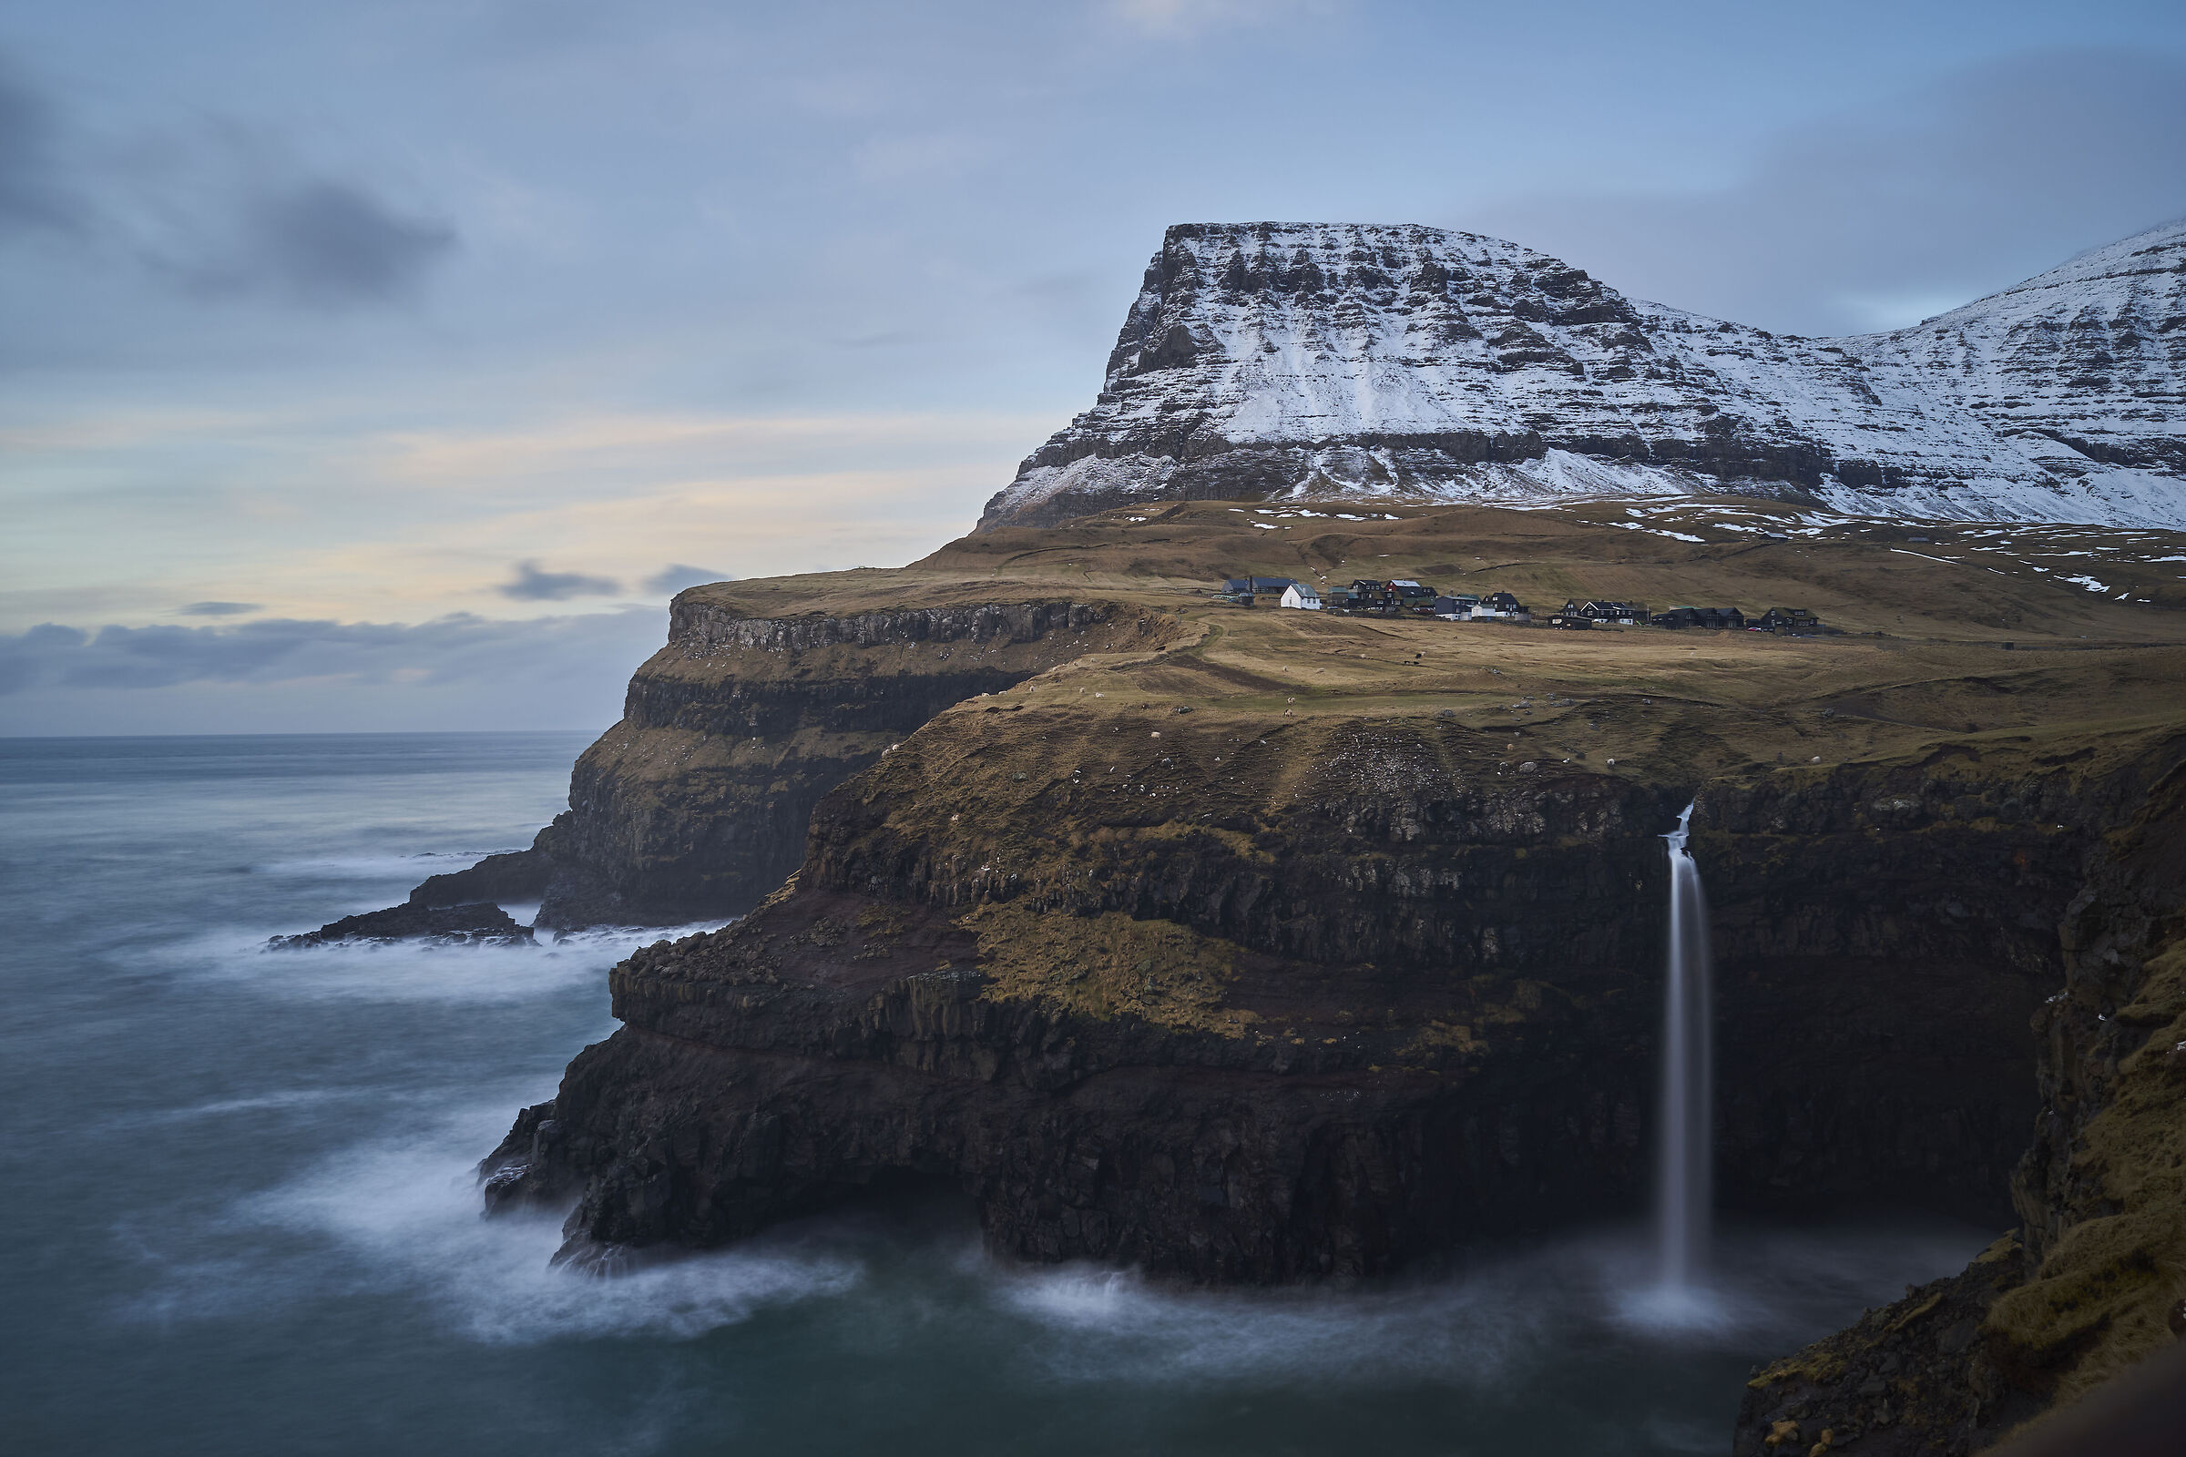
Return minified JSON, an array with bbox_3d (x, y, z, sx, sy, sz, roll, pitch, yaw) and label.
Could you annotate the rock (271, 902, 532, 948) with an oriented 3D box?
[{"bbox_3d":[-217.000,62.600,549.000,80.000,12.000,36.000,-1,0,-3],"label":"rock"}]

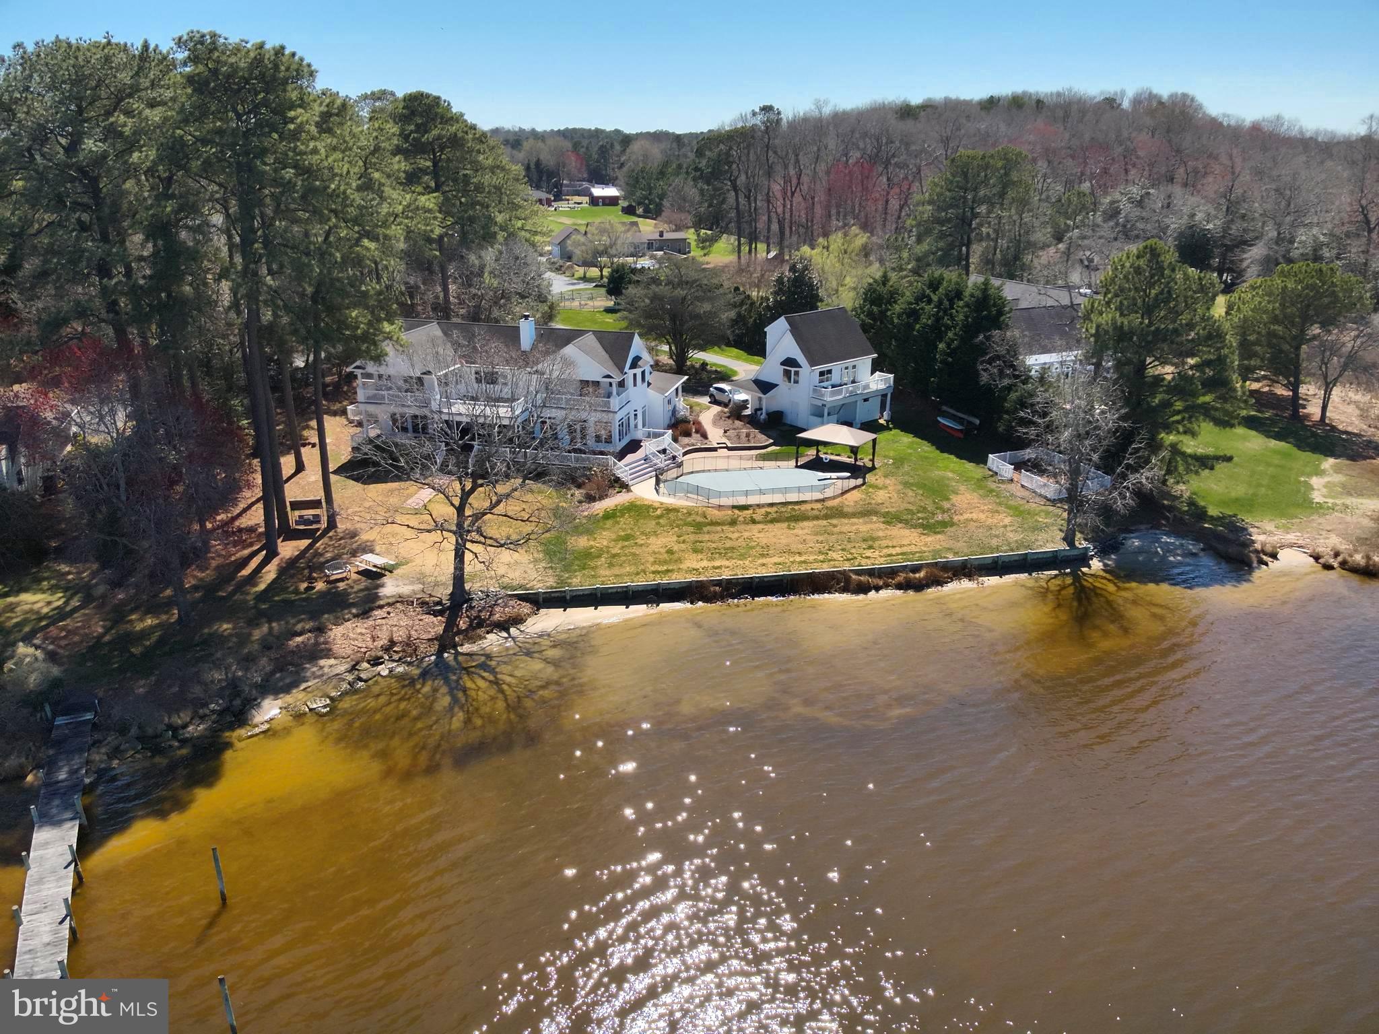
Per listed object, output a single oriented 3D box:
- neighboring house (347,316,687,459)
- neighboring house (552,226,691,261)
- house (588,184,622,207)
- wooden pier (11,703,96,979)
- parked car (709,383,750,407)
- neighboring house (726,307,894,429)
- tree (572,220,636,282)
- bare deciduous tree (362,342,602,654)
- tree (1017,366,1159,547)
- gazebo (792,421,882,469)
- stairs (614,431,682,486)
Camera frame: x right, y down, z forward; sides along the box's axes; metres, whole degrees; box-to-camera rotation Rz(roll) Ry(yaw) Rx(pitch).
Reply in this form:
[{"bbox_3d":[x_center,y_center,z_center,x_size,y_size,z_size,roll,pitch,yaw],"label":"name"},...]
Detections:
[{"bbox_3d":[-14.506,-12.407,82.455,25.000,9.800,14.000,5,23,13],"label":"neighboring house"},{"bbox_3d":[-13.800,-57.253,196.327,27.500,6.100,12.000,-6,23,-14],"label":"neighboring house"},{"bbox_3d":[-27.700,-103.812,309.637,9.200,5.200,7.500,-5,22,-11],"label":"house"},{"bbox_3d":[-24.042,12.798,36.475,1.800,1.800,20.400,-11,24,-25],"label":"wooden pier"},{"bbox_3d":[3.700,-11.197,87.881,1.880,1.700,4.650,-16,27,-35],"label":"parked car"},{"bbox_3d":[11.145,-13.360,84.821,10.000,9.000,10.000,-15,26,-33],"label":"neighboring house"},{"bbox_3d":[-14.500,-44.303,158.960,9.800,9.400,9.500,0,22,0],"label":"tree"},{"bbox_3d":[-11.500,-2.058,52.213,11.800,14.800,11.500,0,22,0],"label":"bare deciduous tree"},{"bbox_3d":[24.600,-3.431,59.637,8.600,11.400,8.400,0,22,0],"label":"tree"},{"bbox_3d":[11.600,-5.586,75.156,5.000,3.200,3.400,12,25,28],"label":"gazebo"},{"bbox_3d":[-3.150,-4.385,73.915,1.900,1.900,5.600,20,29,40],"label":"stairs"}]

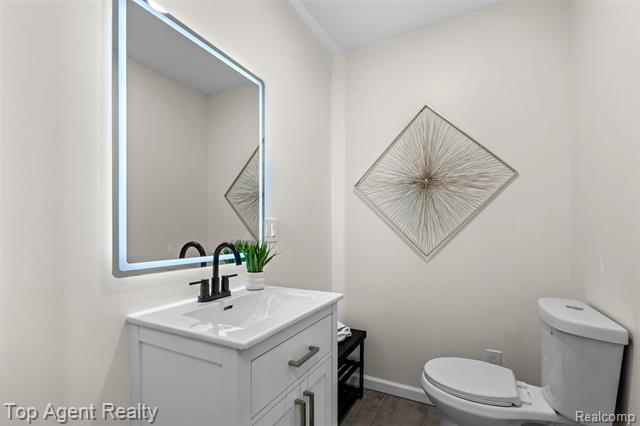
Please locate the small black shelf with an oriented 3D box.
[{"bbox_3d":[0.042,1.027,1.750,0.295,0.445,0.620,-1,-3,27],"label":"small black shelf"}]

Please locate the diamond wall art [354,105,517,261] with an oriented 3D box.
[{"bbox_3d":[0.693,-0.211,1.853,0.985,0.985,0.035,-1,-3,27],"label":"diamond wall art"}]

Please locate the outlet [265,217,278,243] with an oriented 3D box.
[{"bbox_3d":[-0.252,0.094,1.501,0.010,0.120,0.116,-1,-3,27],"label":"outlet"}]

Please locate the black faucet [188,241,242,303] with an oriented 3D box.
[{"bbox_3d":[-0.354,0.221,1.076,0.158,0.216,0.236,-1,-3,27],"label":"black faucet"}]

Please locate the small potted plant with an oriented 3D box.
[{"bbox_3d":[-0.275,0.237,1.278,0.165,0.212,0.170,0,-2,0],"label":"small potted plant"}]

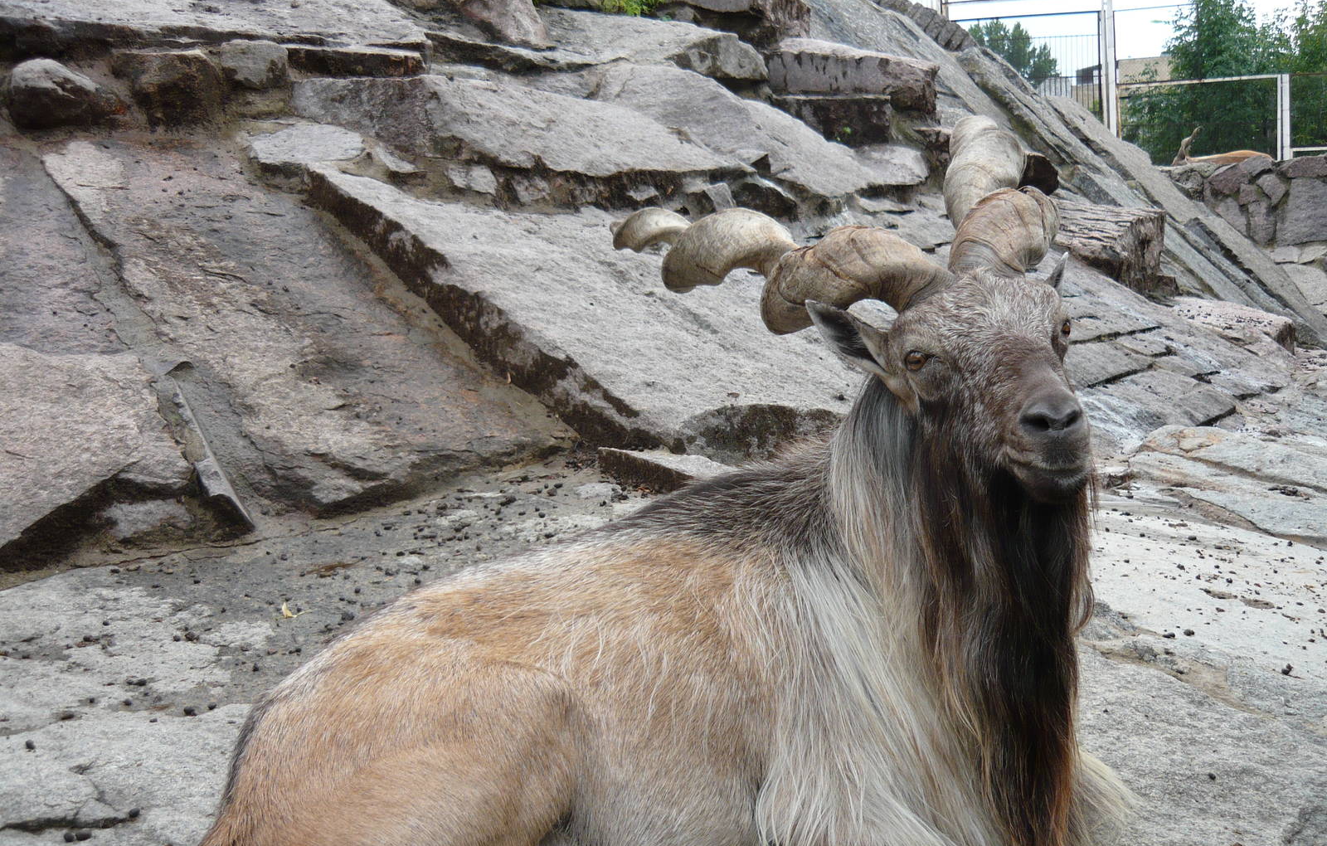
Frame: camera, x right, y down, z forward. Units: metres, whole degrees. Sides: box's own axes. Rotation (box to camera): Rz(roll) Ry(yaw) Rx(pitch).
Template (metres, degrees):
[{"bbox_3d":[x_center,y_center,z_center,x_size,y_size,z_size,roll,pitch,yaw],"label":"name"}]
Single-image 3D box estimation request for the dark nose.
[{"bbox_3d":[0.352,-0.009,1.150,0.053,0.037,0.036,-10,13,-7],"label":"dark nose"}]

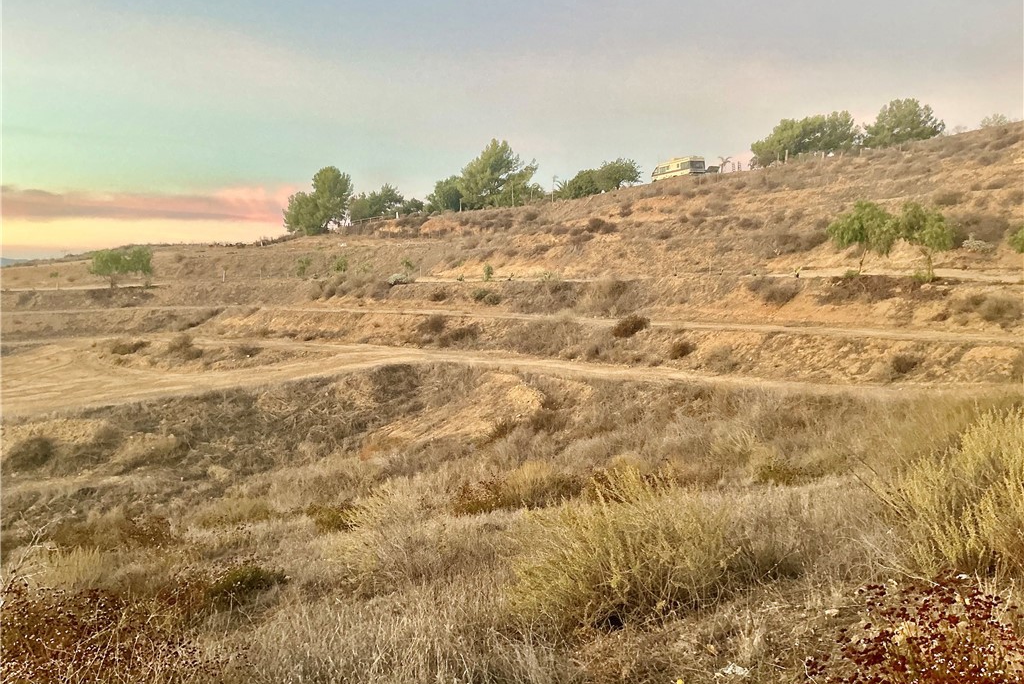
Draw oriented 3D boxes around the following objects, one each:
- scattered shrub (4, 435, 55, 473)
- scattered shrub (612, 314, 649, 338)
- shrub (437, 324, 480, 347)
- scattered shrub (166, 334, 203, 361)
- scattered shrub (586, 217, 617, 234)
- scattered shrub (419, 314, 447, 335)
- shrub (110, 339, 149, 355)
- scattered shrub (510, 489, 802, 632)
[{"bbox_3d":[-13.398,3.096,23.000,1.350,1.000,1.200,0,5,0],"label":"scattered shrub"},{"bbox_3d":[5.958,-0.786,42.000,1.850,1.150,1.600,0,5,0],"label":"scattered shrub"},{"bbox_3d":[-2.939,-0.357,45.500,2.300,1.150,1.800,0,5,0],"label":"shrub"},{"bbox_3d":[-17.792,0.299,45.000,1.900,1.350,1.600,0,5,0],"label":"scattered shrub"},{"bbox_3d":[9.076,-11.815,84.000,2.900,1.700,2.400,0,5,0],"label":"scattered shrub"},{"bbox_3d":[-4.463,-0.982,46.500,1.500,1.100,1.300,0,5,0],"label":"scattered shrub"},{"bbox_3d":[-21.704,0.255,47.000,2.100,0.900,1.700,0,5,0],"label":"shrub"},{"bbox_3d":[0.936,1.398,5.400,1.850,0.820,1.400,0,5,0],"label":"scattered shrub"}]

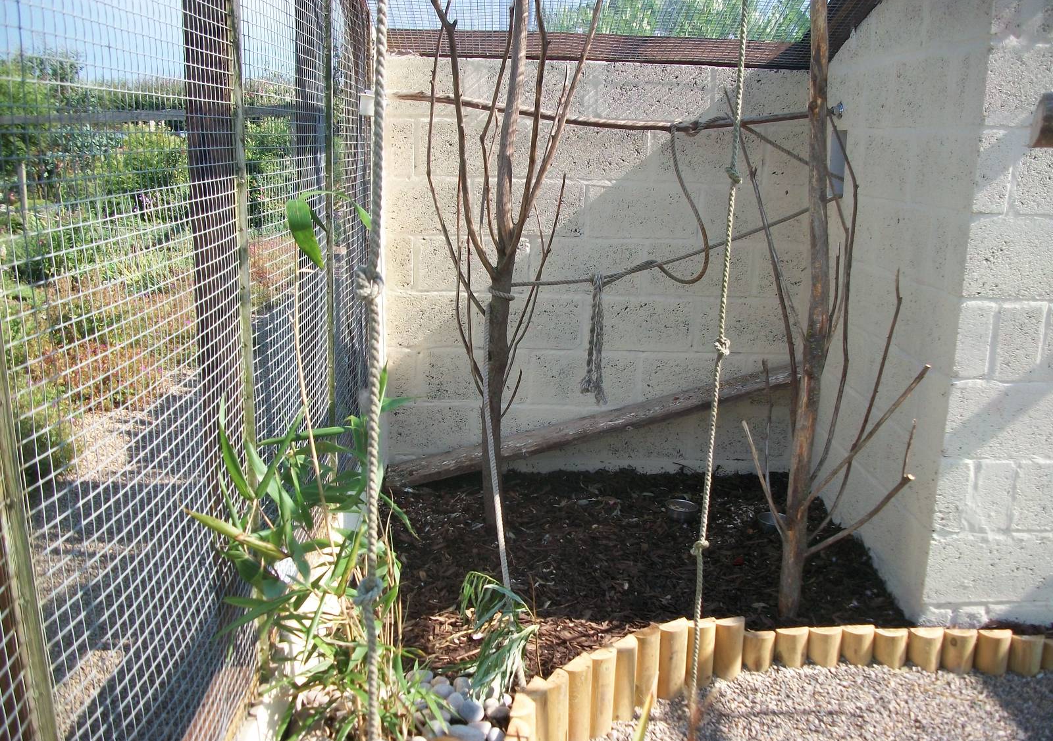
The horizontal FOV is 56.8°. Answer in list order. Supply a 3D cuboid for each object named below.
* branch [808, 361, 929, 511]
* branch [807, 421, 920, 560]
[{"bbox_3d":[0.952,0.190,2.727,0.283,0.444,0.080,1,13,-2],"label":"branch"},{"bbox_3d":[0.954,0.337,2.757,0.274,0.442,0.090,1,13,-2],"label":"branch"}]

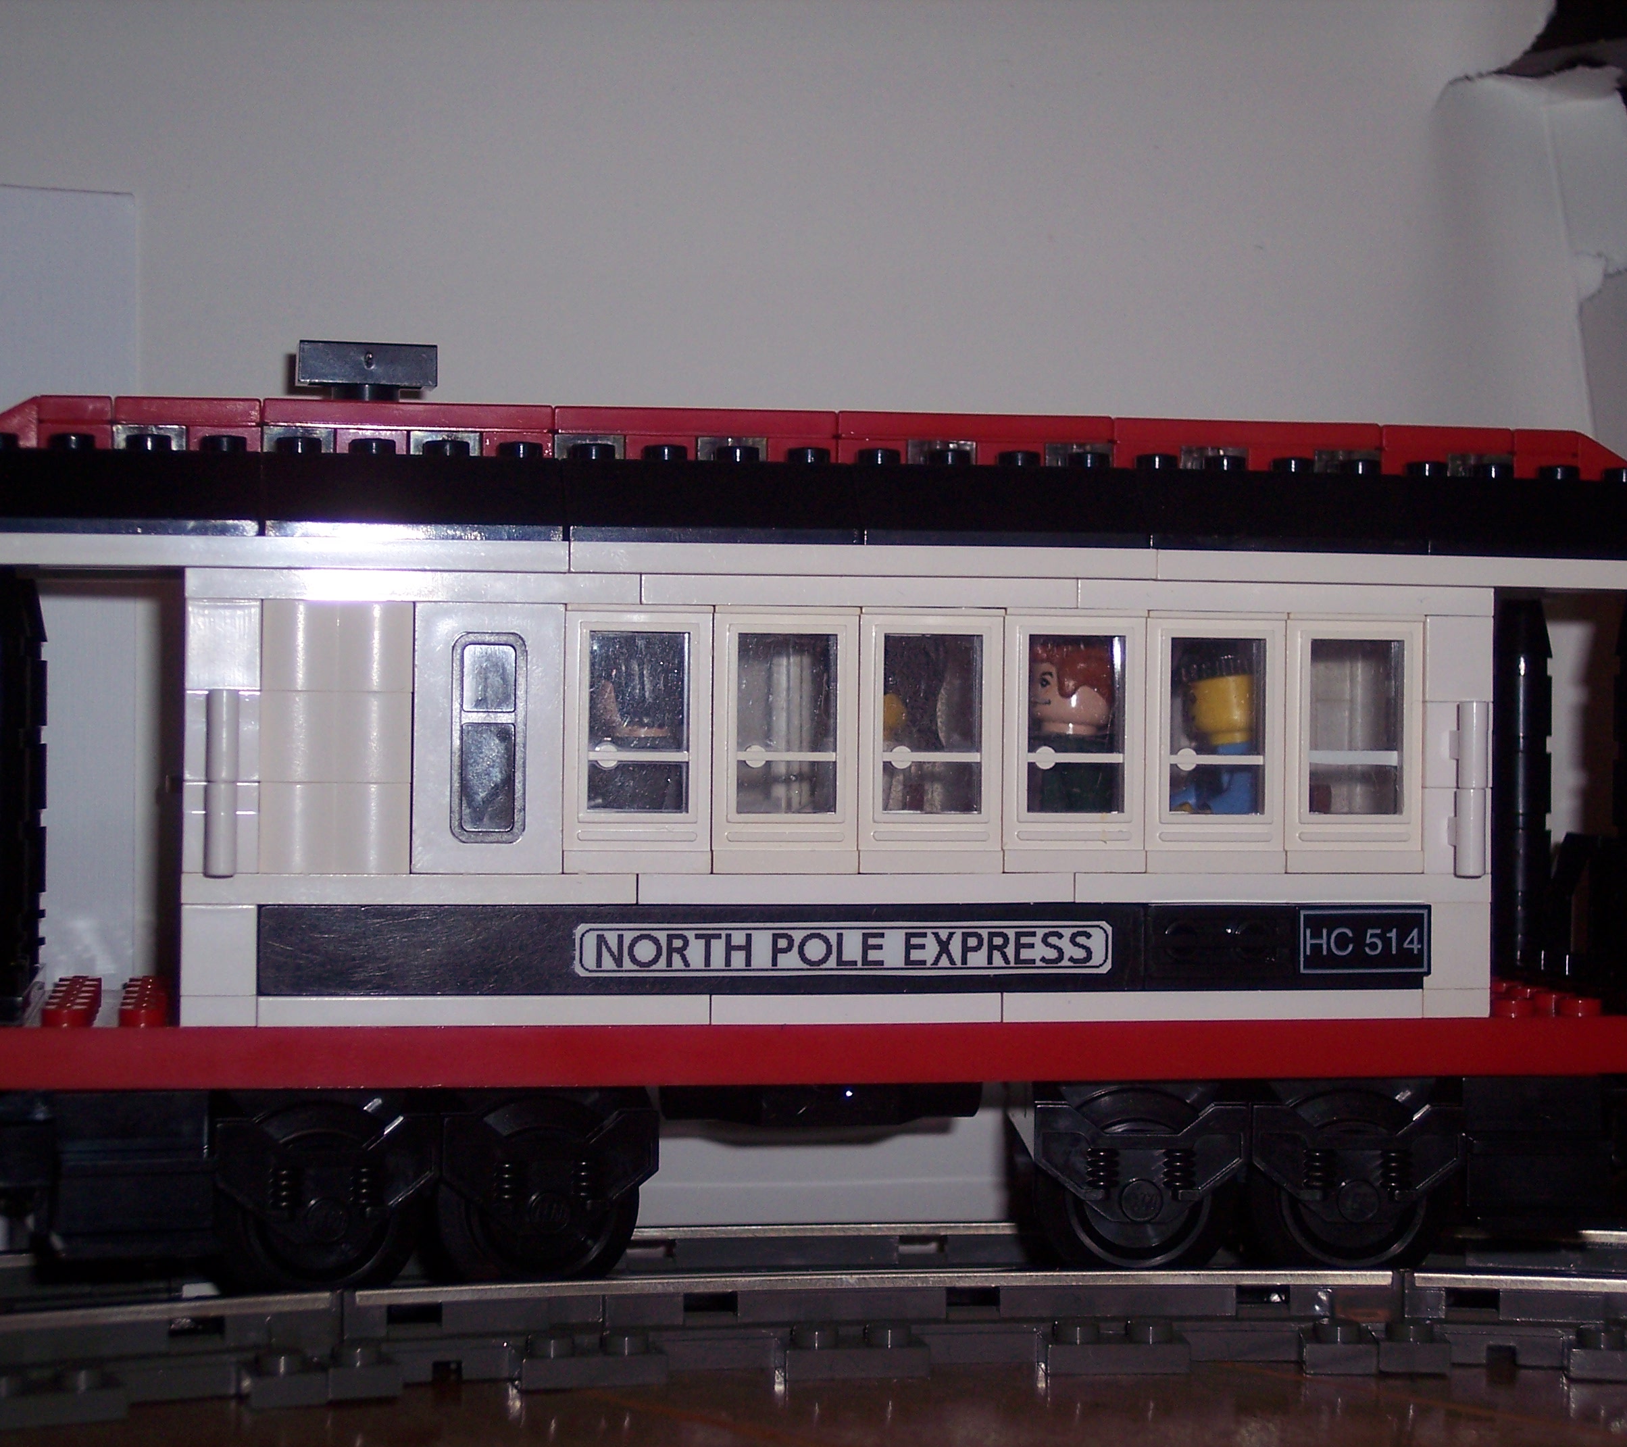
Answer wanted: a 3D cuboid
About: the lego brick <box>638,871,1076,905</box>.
[{"bbox_3d":[0.004,0.018,0.395,0.048,0.003,0.008,0,0,-11],"label":"lego brick"}]

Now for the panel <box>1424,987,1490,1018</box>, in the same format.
[{"bbox_3d":[0.071,0.031,0.408,0.008,0.003,0.008,0,0,-11],"label":"panel"}]

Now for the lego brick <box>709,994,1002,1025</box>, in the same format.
[{"bbox_3d":[0.004,0.031,0.395,0.032,0.003,0.008,0,0,-11],"label":"lego brick"}]

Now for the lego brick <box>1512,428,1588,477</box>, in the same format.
[{"bbox_3d":[0.085,-0.031,0.426,0.008,0.006,0.009,0,0,-11],"label":"lego brick"}]

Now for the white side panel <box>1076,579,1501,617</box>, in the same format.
[{"bbox_3d":[0.052,-0.014,0.404,0.048,0.003,0.008,0,0,-11],"label":"white side panel"}]

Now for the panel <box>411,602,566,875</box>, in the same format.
[{"bbox_3d":[-0.035,0.002,0.387,0.016,0.029,0.008,0,0,-11],"label":"panel"}]

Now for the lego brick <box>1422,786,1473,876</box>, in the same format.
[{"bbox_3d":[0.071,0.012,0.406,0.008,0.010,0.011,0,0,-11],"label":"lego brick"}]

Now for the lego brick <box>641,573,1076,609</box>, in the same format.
[{"bbox_3d":[0.004,-0.014,0.395,0.048,0.003,0.008,0,0,-11],"label":"lego brick"}]

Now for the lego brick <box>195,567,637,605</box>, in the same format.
[{"bbox_3d":[-0.043,-0.014,0.386,0.048,0.003,0.008,0,0,-11],"label":"lego brick"}]

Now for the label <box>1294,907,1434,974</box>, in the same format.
[{"bbox_3d":[0.061,0.024,0.401,0.015,0.007,0.001,0,0,-11],"label":"label"}]

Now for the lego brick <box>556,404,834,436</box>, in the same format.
[{"bbox_3d":[-0.014,-0.034,0.408,0.032,0.003,0.008,0,0,-11],"label":"lego brick"}]

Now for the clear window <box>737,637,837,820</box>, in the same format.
[{"bbox_3d":[-0.003,0.000,0.391,0.011,0.020,0.003,0,0,-11],"label":"clear window"}]

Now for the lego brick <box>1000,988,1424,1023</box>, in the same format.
[{"bbox_3d":[0.043,0.031,0.403,0.048,0.003,0.008,0,0,-11],"label":"lego brick"}]

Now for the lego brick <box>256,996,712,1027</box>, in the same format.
[{"bbox_3d":[-0.035,0.030,0.388,0.048,0.003,0.008,0,0,-11],"label":"lego brick"}]

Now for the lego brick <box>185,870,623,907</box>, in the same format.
[{"bbox_3d":[-0.043,0.017,0.386,0.048,0.003,0.008,0,0,-11],"label":"lego brick"}]

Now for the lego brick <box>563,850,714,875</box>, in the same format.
[{"bbox_3d":[-0.019,0.015,0.391,0.016,0.003,0.008,0,0,-11],"label":"lego brick"}]

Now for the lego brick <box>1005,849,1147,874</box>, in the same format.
[{"bbox_3d":[0.028,0.015,0.399,0.016,0.003,0.008,0,0,-11],"label":"lego brick"}]

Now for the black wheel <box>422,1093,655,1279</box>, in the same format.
[{"bbox_3d":[-0.029,0.051,0.392,0.023,0.022,0.009,0,0,-11],"label":"black wheel"}]

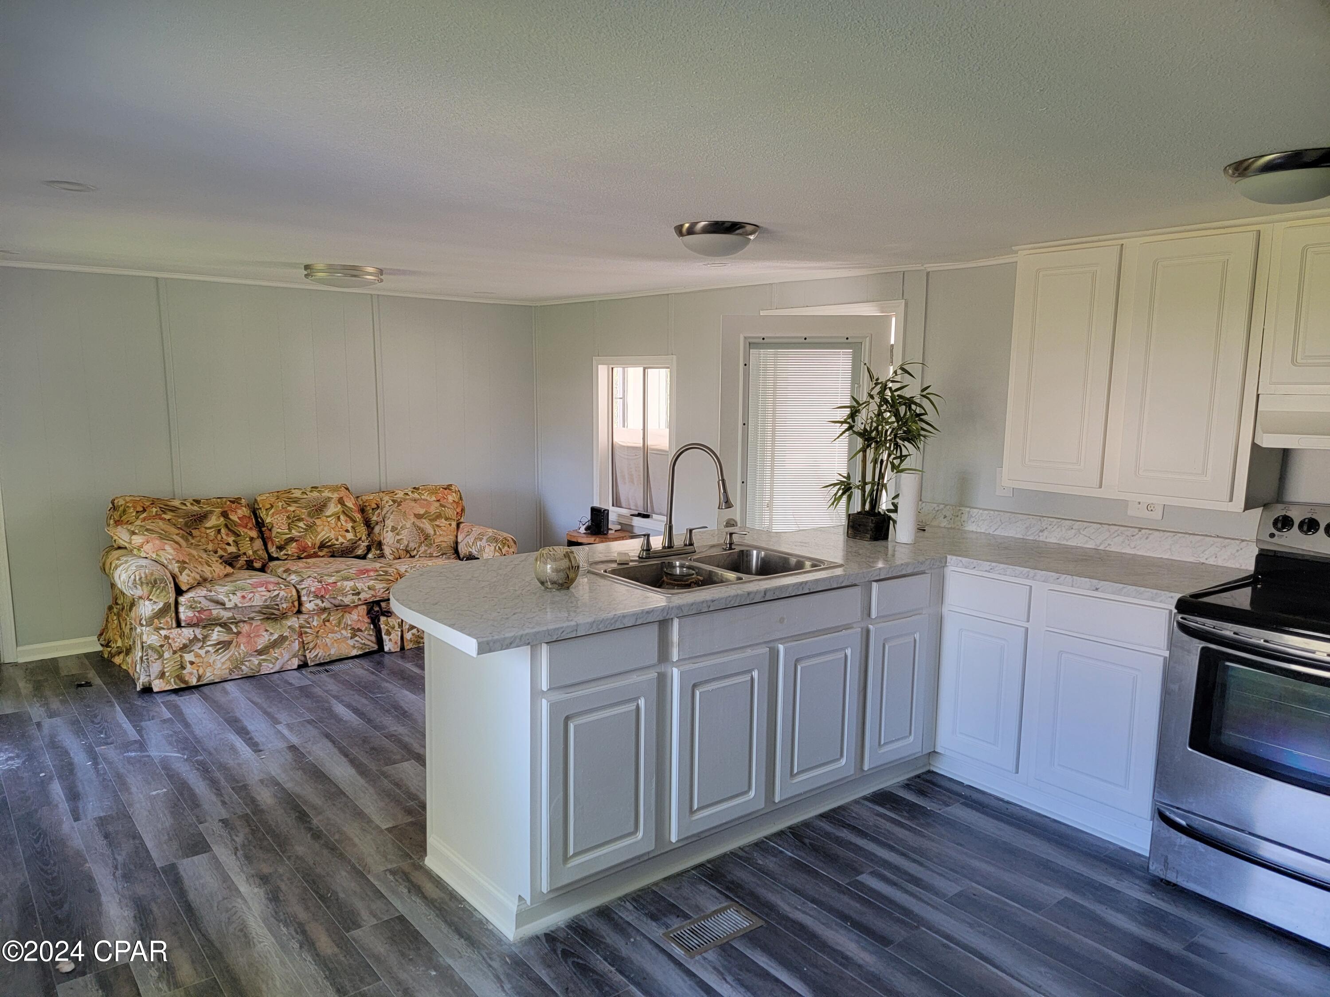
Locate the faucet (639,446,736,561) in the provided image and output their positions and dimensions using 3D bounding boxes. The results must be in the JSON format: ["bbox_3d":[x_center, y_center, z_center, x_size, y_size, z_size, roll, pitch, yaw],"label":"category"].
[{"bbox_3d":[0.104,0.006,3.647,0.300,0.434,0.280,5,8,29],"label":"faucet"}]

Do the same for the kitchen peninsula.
[{"bbox_3d":[0.536,0.713,3.407,2.806,0.893,1.913,-5,9,-38],"label":"kitchen peninsula"}]

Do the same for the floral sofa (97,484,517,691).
[{"bbox_3d":[-2.069,0.412,5.546,2.256,0.922,0.961,-5,9,-38],"label":"floral sofa"}]

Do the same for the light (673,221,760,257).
[{"bbox_3d":[0.198,-0.968,3.493,0.326,0.107,0.326,1,7,0],"label":"light"}]

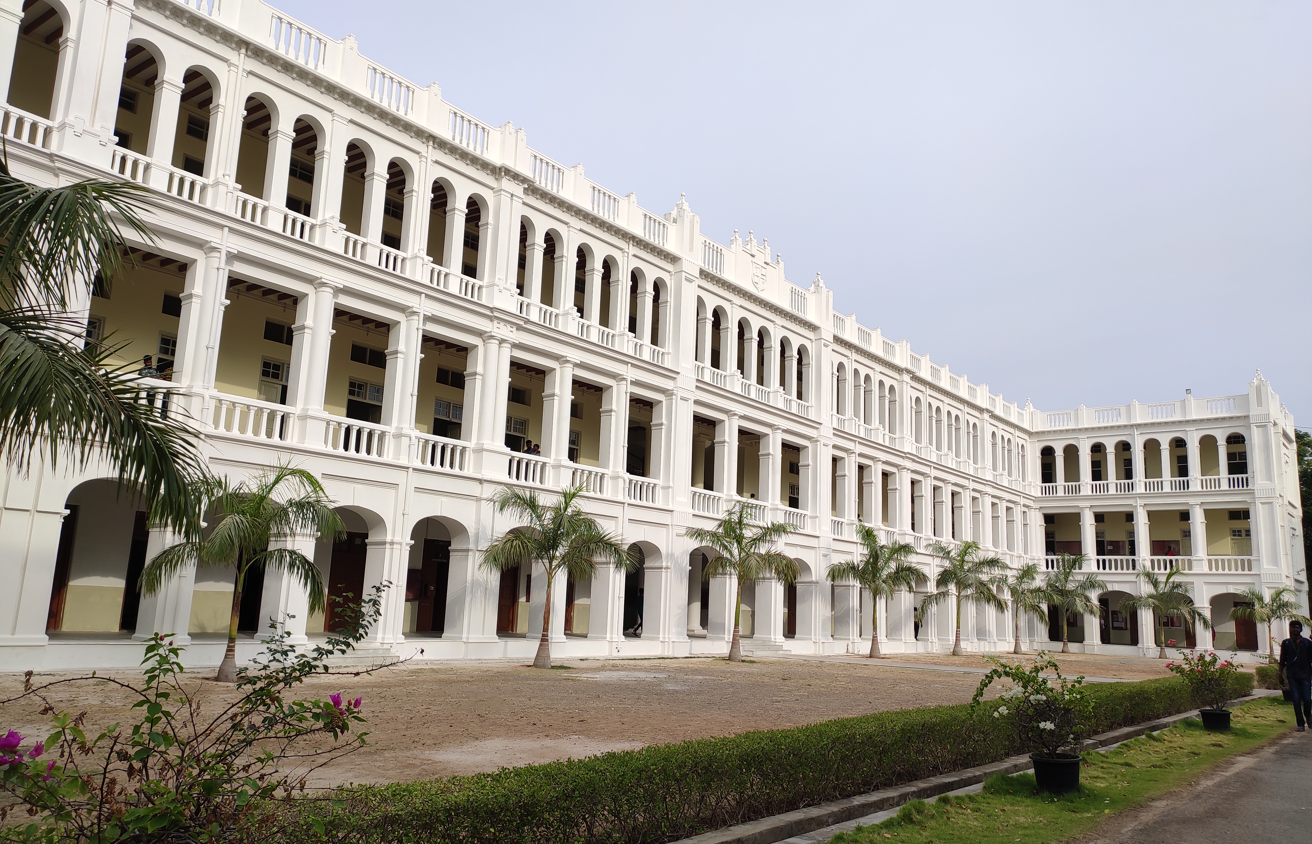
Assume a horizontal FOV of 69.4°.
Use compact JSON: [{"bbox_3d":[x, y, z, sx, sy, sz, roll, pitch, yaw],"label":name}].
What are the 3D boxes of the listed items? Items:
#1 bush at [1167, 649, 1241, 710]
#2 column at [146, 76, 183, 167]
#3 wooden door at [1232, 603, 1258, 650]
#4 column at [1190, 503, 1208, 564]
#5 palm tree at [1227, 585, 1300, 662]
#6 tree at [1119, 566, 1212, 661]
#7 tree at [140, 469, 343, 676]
[{"bbox_3d":[8.706,4.073,15.000,1.060,0.880,1.000,-4,-13,29],"label":"bush"},{"bbox_3d":[-10.194,-6.152,19.681,0.400,1.900,0.400,-7,-14,39],"label":"column"},{"bbox_3d":[35.929,12.413,57.618,1.320,2.836,0.120,-6,-14,38],"label":"wooden door"},{"bbox_3d":[31.520,6.380,55.134,0.556,3.234,0.714,-7,-14,38],"label":"column"},{"bbox_3d":[31.506,10.399,48.703,3.500,4.000,3.400,-7,-14,39],"label":"palm tree"},{"bbox_3d":[29.082,10.820,54.201,4.551,5.220,4.551,-6,-14,38],"label":"tree"},{"bbox_3d":[-7.598,2.742,17.384,3.333,3.921,3.265,7,-11,-23],"label":"tree"}]

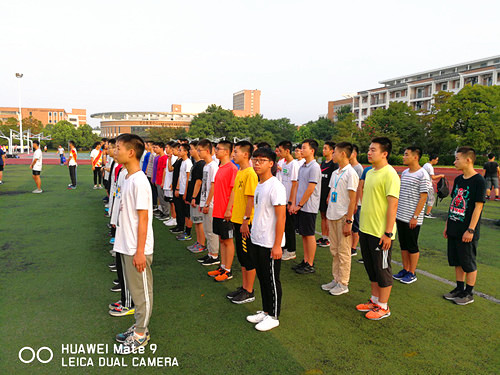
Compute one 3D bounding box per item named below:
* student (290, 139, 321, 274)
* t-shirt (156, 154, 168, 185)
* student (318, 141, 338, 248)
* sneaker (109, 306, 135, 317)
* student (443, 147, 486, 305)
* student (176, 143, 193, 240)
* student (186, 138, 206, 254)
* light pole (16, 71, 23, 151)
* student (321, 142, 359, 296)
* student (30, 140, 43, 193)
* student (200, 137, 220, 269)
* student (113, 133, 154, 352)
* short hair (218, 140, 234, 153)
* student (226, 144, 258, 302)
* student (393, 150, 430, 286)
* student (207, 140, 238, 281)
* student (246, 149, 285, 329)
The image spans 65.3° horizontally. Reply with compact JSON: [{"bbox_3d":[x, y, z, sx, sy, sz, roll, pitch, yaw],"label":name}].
[{"bbox_3d":[0.743,0.243,5.178,0.370,1.771,0.490,-1,6,-22],"label":"student"},{"bbox_3d":[-1.959,-0.403,8.731,0.270,0.660,0.470,-2,6,-23],"label":"t-shirt"},{"bbox_3d":[1.315,0.115,6.575,0.350,1.777,0.480,-1,6,-22],"label":"student"},{"bbox_3d":[-1.240,1.173,3.791,0.280,0.105,0.105,-1,6,-22],"label":"sneaker"},{"bbox_3d":[2.330,0.408,4.236,0.350,1.700,0.490,-1,6,-22],"label":"student"},{"bbox_3d":[-1.162,0.055,6.911,0.320,1.730,0.470,-2,6,-23],"label":"student"},{"bbox_3d":[-0.824,0.140,6.063,0.350,1.730,0.480,-1,6,-22],"label":"student"},{"bbox_3d":[-34.892,-11.384,59.394,0.900,12.308,1.150,-1,6,-22],"label":"light pole"},{"bbox_3d":[0.999,0.342,4.402,0.360,1.730,0.500,-2,6,-22],"label":"student"},{"bbox_3d":[-7.205,-0.711,13.162,0.380,1.738,0.500,-1,6,-22],"label":"student"},{"bbox_3d":[-0.562,0.203,5.412,0.350,1.745,0.480,-1,6,-22],"label":"student"},{"bbox_3d":[-0.950,0.426,3.169,0.350,1.760,0.480,-1,6,-18],"label":"student"},{"bbox_3d":[-0.289,-0.504,4.796,0.200,0.155,0.170,-1,6,-20],"label":"short hair"},{"bbox_3d":[-0.086,0.347,4.201,0.340,1.730,0.480,-2,6,-24],"label":"student"},{"bbox_3d":[1.977,0.326,4.818,0.360,1.700,0.500,-1,6,-20],"label":"student"},{"bbox_3d":[-0.346,0.270,4.877,0.360,1.740,0.490,-1,6,-20],"label":"student"},{"bbox_3d":[0.141,0.444,3.576,0.340,1.680,0.480,-2,7,-27],"label":"student"}]

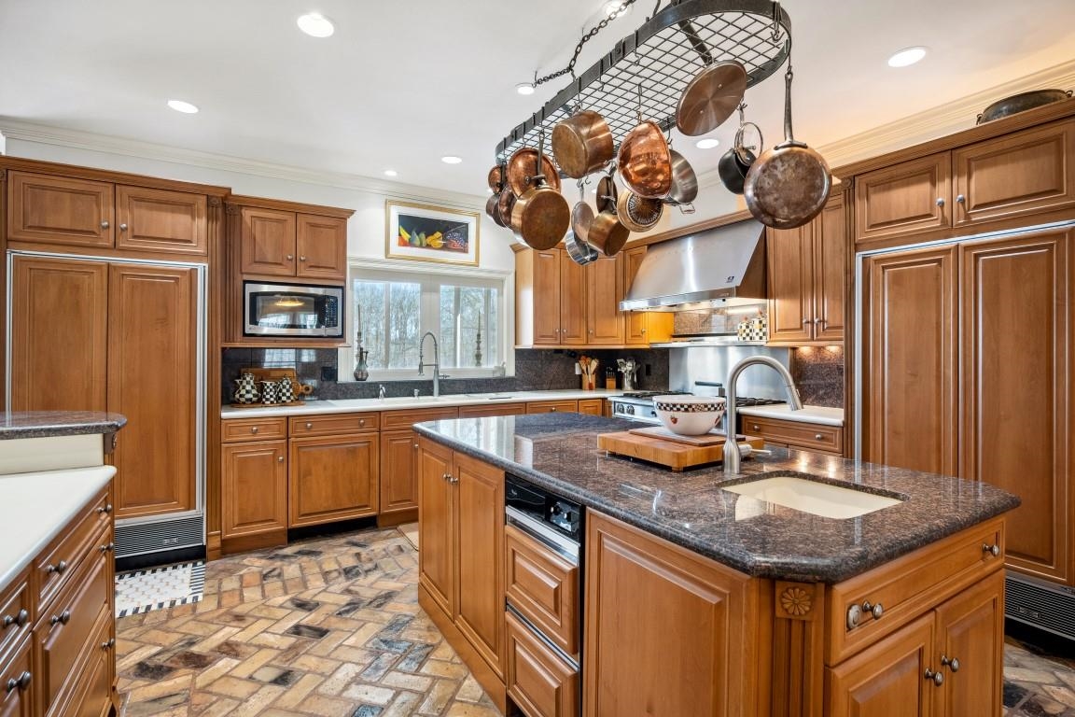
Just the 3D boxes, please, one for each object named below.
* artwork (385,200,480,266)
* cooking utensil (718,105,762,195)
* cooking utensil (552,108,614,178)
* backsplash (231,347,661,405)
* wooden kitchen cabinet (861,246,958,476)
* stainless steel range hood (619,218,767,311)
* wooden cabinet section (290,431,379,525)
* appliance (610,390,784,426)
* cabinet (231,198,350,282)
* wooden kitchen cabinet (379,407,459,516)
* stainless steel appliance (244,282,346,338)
[{"bbox_3d":[-0.936,-1.144,4.410,0.888,0.522,0.039,0,0,-30],"label":"artwork"},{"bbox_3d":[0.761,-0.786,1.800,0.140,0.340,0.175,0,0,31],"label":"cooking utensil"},{"bbox_3d":[0.170,-0.799,1.790,0.150,0.210,0.210,-35,19,-17],"label":"cooking utensil"},{"bbox_3d":[-0.525,0.130,4.242,3.841,0.441,0.827,0,0,-30],"label":"backsplash"},{"bbox_3d":[2.112,0.187,2.577,0.570,1.460,0.420,0,0,-32],"label":"wooden kitchen cabinet"},{"bbox_3d":[1.380,-0.752,4.055,0.719,0.640,1.241,0,0,-30],"label":"stainless steel range hood"},{"bbox_3d":[-1.582,0.860,3.646,0.602,0.620,0.540,0,0,-33],"label":"wooden cabinet section"},{"bbox_3d":[1.252,0.807,3.847,0.740,0.930,1.200,0,0,-32],"label":"appliance"},{"bbox_3d":[-1.863,-0.832,3.637,0.745,0.502,0.453,0,0,-30],"label":"cabinet"},{"bbox_3d":[-1.074,0.786,4.039,0.650,0.780,0.600,0,0,-32],"label":"wooden kitchen cabinet"},{"bbox_3d":[-1.825,-0.333,3.559,0.630,0.380,0.450,0,0,-32],"label":"stainless steel appliance"}]

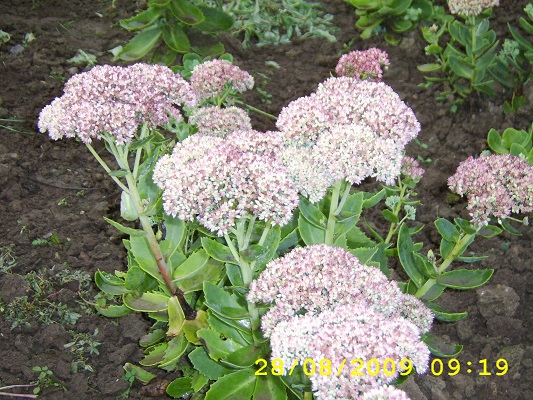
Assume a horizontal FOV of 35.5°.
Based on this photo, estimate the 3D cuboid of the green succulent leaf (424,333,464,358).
[{"bbox_3d":[0.240,0.196,1.140,0.063,0.015,0.027,17,38,0],"label":"green succulent leaf"}]

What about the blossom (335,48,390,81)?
[{"bbox_3d":[0.153,-0.215,1.330,0.090,0.052,0.080,0,37,0],"label":"blossom"}]

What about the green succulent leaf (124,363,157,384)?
[{"bbox_3d":[-0.177,0.241,1.157,0.050,0.009,0.021,22,54,17],"label":"green succulent leaf"}]

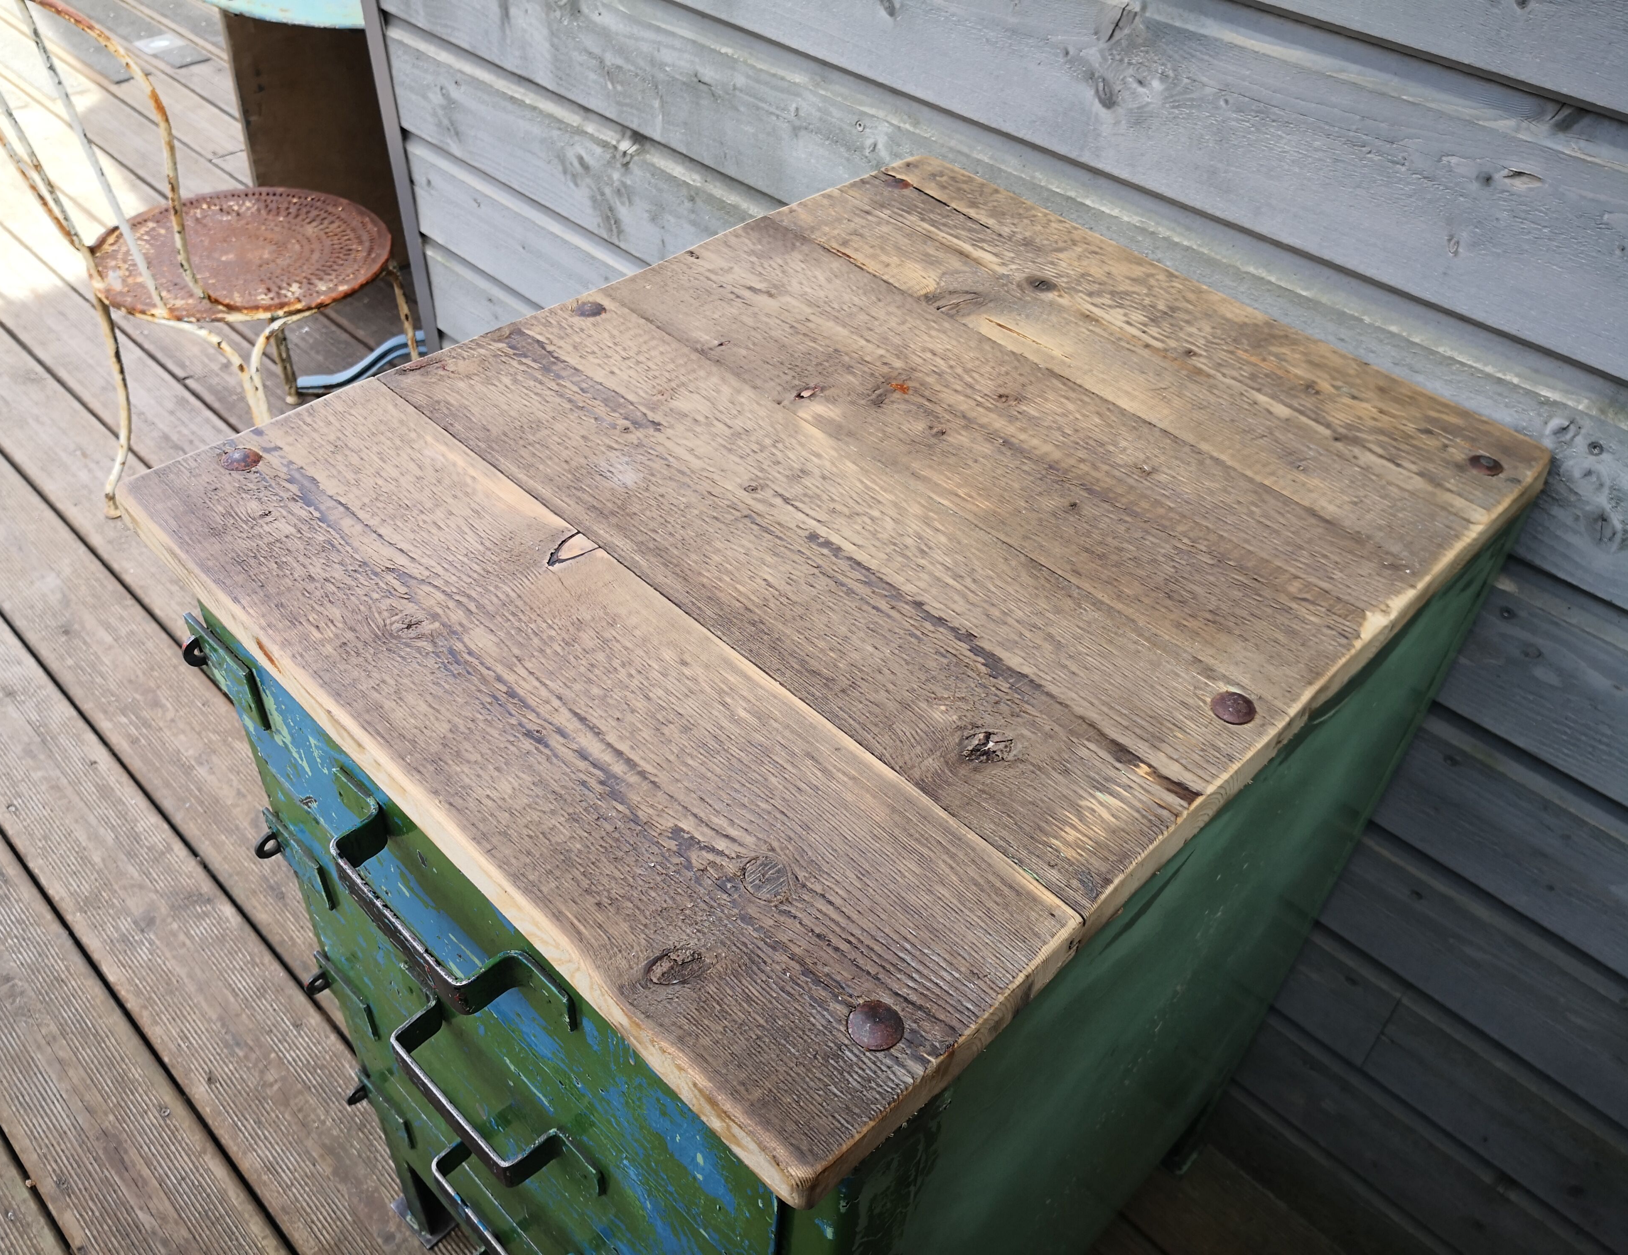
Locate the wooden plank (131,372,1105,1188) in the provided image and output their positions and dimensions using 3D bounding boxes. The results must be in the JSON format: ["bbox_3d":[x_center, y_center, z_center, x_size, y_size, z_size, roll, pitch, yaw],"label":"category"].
[{"bbox_3d":[-0.126,0.030,0.604,0.503,0.025,0.151,36,52,28],"label":"wooden plank"}]

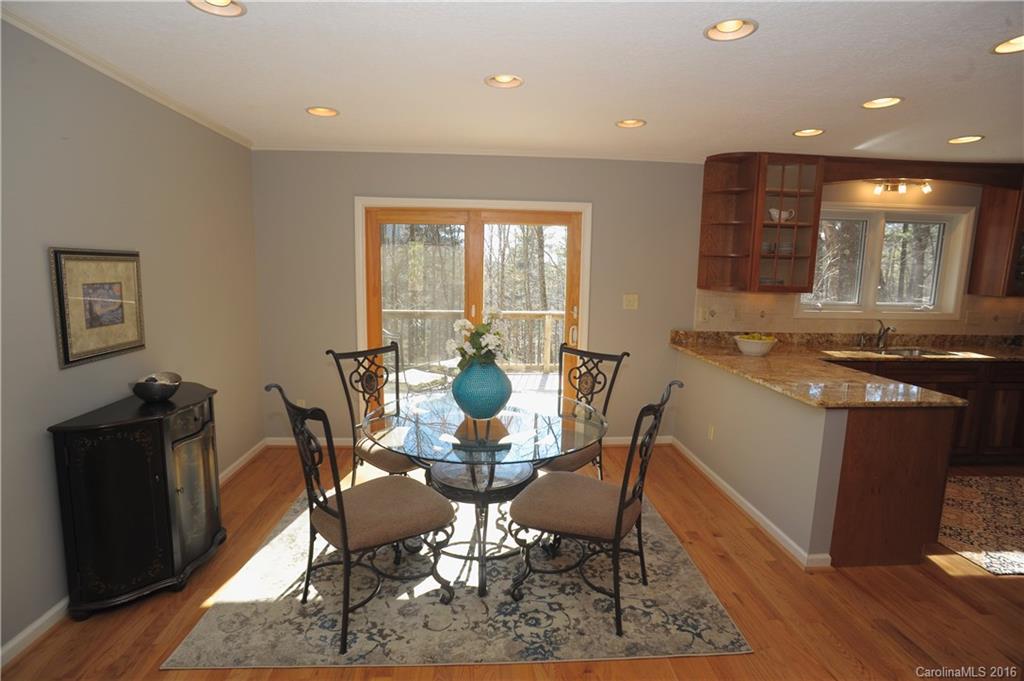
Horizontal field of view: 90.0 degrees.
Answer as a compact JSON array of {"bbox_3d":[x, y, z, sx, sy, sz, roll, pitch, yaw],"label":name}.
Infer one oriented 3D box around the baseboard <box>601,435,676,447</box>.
[{"bbox_3d":[1.061,0.884,4.495,0.740,0.090,0.018,1,8,-3],"label":"baseboard"}]

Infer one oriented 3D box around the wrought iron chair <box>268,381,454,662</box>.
[{"bbox_3d":[-0.636,0.696,2.268,0.650,1.030,0.500,-6,10,-41],"label":"wrought iron chair"}]

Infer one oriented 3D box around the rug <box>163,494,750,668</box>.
[{"bbox_3d":[-0.218,1.156,2.791,2.320,0.012,1.600,1,8,-4],"label":"rug"}]

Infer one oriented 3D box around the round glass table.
[{"bbox_3d":[-0.136,0.779,2.676,1.220,0.752,1.220,1,8,0],"label":"round glass table"}]

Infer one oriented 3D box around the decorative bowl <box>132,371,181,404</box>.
[{"bbox_3d":[-1.791,0.255,2.582,0.220,0.105,0.220,1,8,-3],"label":"decorative bowl"}]

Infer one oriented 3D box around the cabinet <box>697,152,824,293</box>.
[{"bbox_3d":[1.987,-0.938,4.131,0.790,1.065,0.340,1,8,-3],"label":"cabinet"}]

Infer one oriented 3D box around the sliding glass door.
[{"bbox_3d":[-0.313,-0.076,4.370,1.780,2.000,0.100,1,8,-4],"label":"sliding glass door"}]

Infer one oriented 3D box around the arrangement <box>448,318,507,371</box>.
[{"bbox_3d":[-0.160,0.007,2.605,0.315,0.300,0.305,1,8,-3],"label":"arrangement"}]

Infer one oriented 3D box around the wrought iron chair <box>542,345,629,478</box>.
[{"bbox_3d":[0.317,0.581,3.206,0.510,1.016,0.620,8,10,42],"label":"wrought iron chair"}]

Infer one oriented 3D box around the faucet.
[{"bbox_3d":[3.204,-0.034,4.366,0.065,0.240,0.190,1,8,-4],"label":"faucet"}]

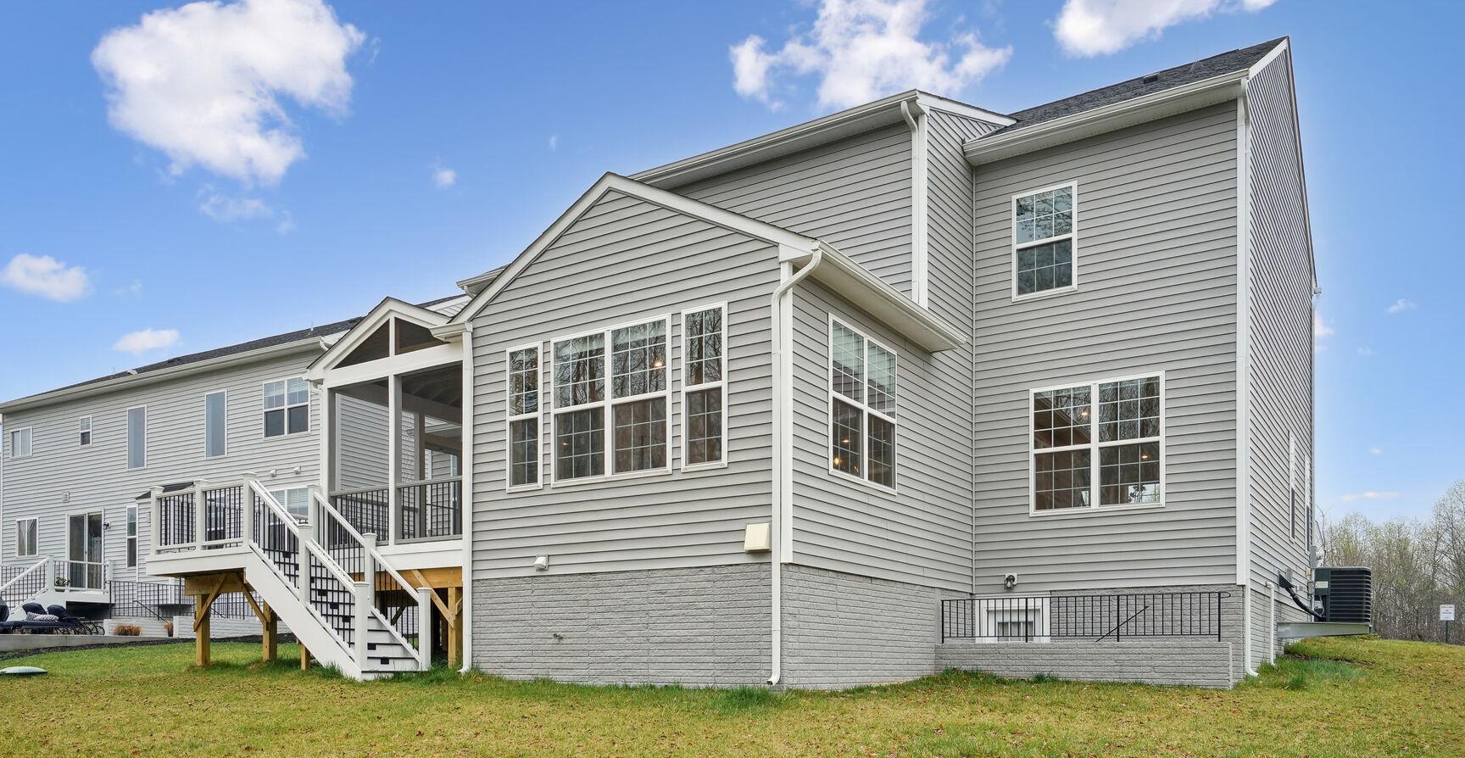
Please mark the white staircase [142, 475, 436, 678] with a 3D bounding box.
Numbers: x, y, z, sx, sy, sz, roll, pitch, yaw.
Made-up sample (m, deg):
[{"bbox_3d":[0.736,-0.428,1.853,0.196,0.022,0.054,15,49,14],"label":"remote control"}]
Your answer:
[{"bbox_3d":[-6.380,2.620,15.200,4.950,2.500,1.350,0,0,32],"label":"white staircase"}]

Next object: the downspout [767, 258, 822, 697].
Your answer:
[{"bbox_3d":[0.600,0.905,10.800,0.560,4.500,0.170,0,0,32],"label":"downspout"}]

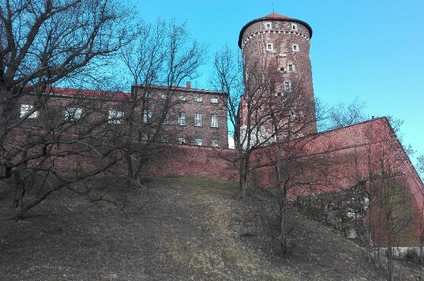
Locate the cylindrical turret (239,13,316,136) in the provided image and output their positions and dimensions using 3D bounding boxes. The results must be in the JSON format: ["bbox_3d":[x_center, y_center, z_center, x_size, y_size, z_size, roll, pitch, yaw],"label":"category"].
[{"bbox_3d":[10.933,-11.037,60.408,12.563,24.645,12.563,-4,-17,11],"label":"cylindrical turret"}]

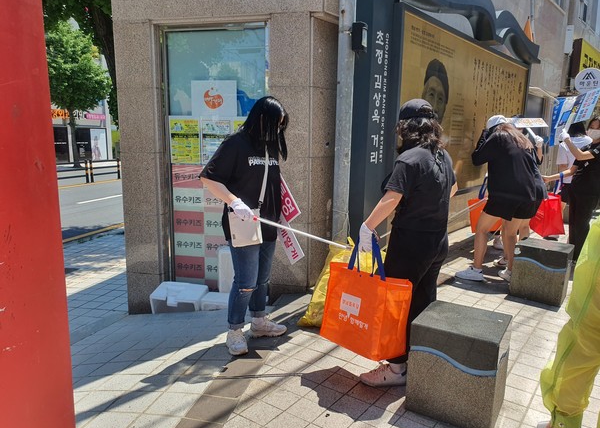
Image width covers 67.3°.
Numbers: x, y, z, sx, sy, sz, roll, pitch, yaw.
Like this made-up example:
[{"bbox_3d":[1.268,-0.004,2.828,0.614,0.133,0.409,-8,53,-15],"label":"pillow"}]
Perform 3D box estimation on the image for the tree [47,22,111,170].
[{"bbox_3d":[-10.900,-5.600,21.800,3.700,6.500,3.700,-3,12,-20],"label":"tree"}]

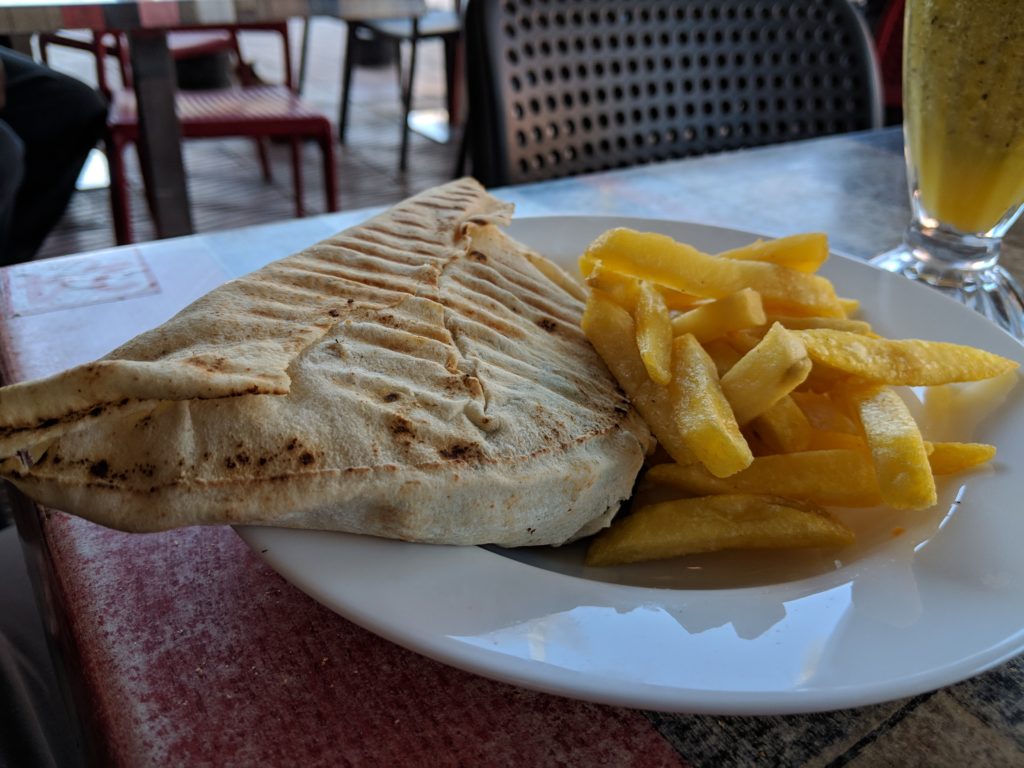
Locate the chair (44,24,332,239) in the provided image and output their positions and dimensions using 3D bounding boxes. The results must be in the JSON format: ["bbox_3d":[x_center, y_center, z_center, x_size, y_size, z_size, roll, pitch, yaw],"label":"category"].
[{"bbox_3d":[-0.797,-0.720,2.149,0.520,0.820,0.530,-10,32,-20],"label":"chair"}]

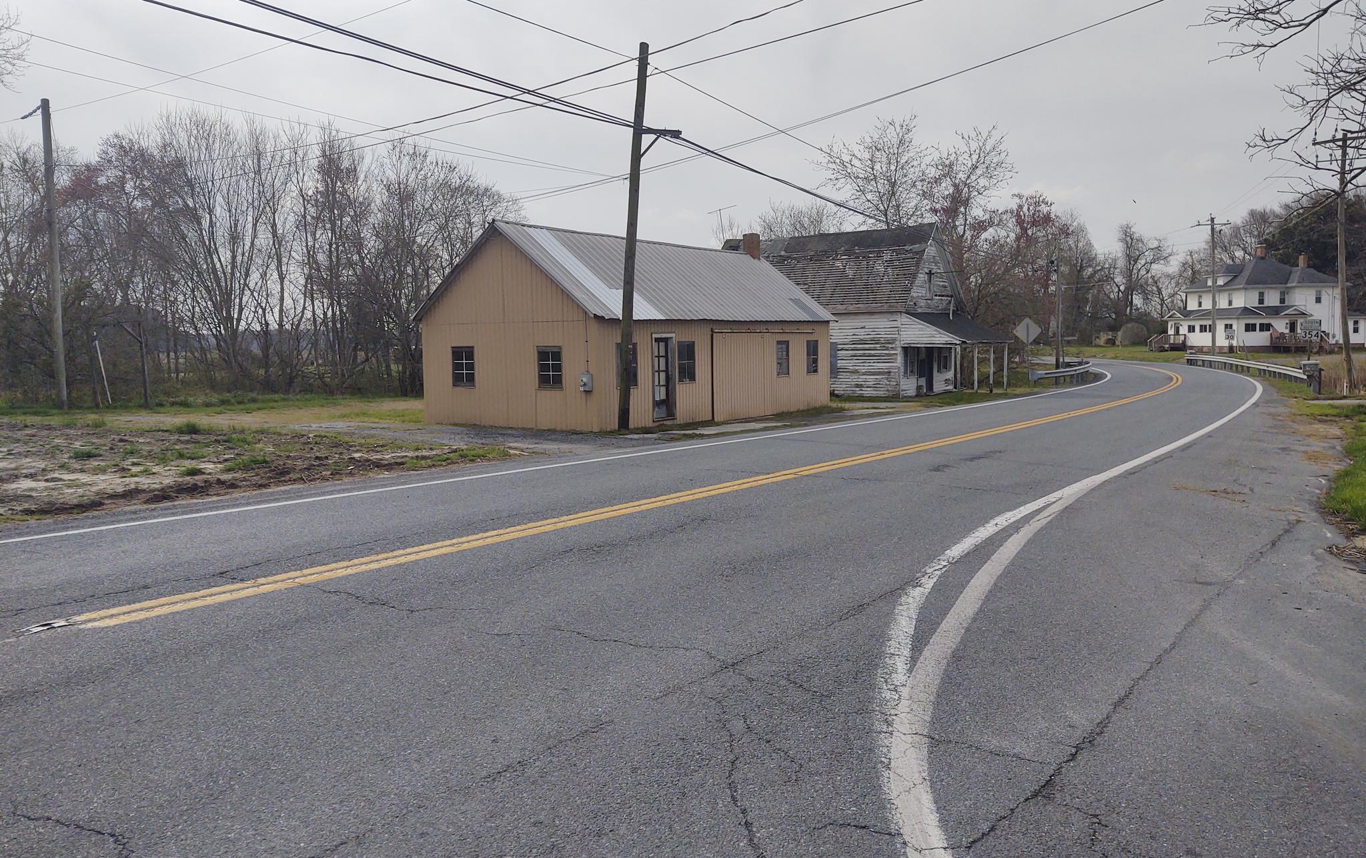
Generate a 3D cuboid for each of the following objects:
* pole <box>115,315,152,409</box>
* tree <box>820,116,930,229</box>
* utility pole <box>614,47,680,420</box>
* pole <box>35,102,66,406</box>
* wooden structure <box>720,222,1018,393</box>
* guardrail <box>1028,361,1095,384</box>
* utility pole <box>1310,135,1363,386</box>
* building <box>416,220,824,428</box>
[{"bbox_3d":[-17.535,-2.128,33.877,1.000,2.947,0.220,-1,5,0],"label":"pole"},{"bbox_3d":[11.350,-10.594,62.621,7.200,15.315,7.000,0,5,11],"label":"tree"},{"bbox_3d":[-0.714,-4.222,23.851,1.050,8.581,0.300,3,4,0],"label":"utility pole"},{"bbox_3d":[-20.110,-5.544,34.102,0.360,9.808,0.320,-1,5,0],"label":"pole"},{"bbox_3d":[7.457,-5.255,47.733,13.300,7.300,6.100,3,6,36],"label":"wooden structure"},{"bbox_3d":[21.547,-3.269,60.153,2.000,0.760,12.500,2,5,26],"label":"guardrail"},{"bbox_3d":[24.543,-6.136,39.268,2.200,9.652,0.350,-3,3,15],"label":"utility pole"},{"bbox_3d":[-0.979,-3.040,29.989,6.049,5.176,12.484,3,6,34],"label":"building"}]

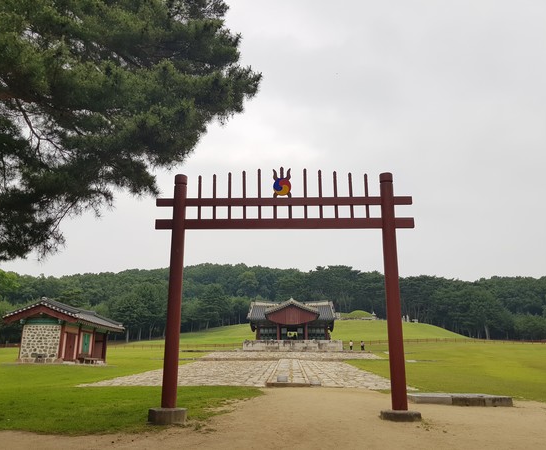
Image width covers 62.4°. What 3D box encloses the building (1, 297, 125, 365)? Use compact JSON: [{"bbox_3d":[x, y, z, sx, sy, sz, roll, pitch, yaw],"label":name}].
[{"bbox_3d":[-16.271,8.533,35.852,5.300,4.350,9.900,1,-14,-1],"label":"building"}]

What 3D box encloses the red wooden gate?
[{"bbox_3d":[0.242,1.234,9.749,5.780,5.250,0.380,0,-14,2],"label":"red wooden gate"}]

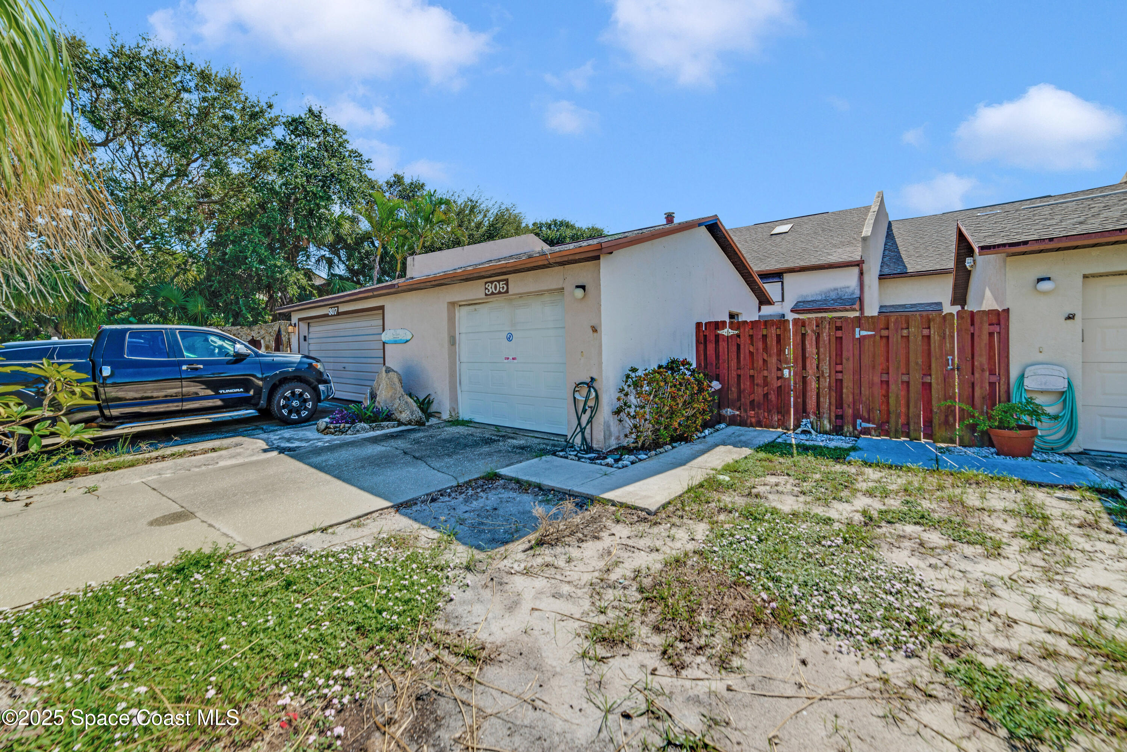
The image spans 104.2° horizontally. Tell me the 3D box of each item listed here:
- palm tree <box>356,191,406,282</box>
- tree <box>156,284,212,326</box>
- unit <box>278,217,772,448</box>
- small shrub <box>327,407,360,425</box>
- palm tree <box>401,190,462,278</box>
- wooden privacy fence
[{"bbox_3d":[-7.458,-3.555,18.212,2.061,8.053,2.100,-2,3,-22],"label":"palm tree"},{"bbox_3d":[-15.961,-1.671,18.618,2.378,4.507,2.300,-3,4,-40],"label":"tree"},{"bbox_3d":[-1.264,-1.333,11.898,10.950,4.050,7.800,2,4,39],"label":"unit"},{"bbox_3d":[-3.907,0.705,7.750,0.570,0.370,0.500,-2,3,-27],"label":"small shrub"},{"bbox_3d":[-5.469,-3.678,18.516,2.536,8.206,2.400,-2,3,-16],"label":"palm tree"},{"bbox_3d":[4.160,-0.006,7.014,4.179,1.865,0.130,2,4,39],"label":"wooden privacy fence"}]

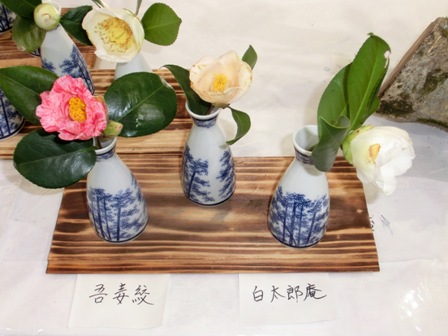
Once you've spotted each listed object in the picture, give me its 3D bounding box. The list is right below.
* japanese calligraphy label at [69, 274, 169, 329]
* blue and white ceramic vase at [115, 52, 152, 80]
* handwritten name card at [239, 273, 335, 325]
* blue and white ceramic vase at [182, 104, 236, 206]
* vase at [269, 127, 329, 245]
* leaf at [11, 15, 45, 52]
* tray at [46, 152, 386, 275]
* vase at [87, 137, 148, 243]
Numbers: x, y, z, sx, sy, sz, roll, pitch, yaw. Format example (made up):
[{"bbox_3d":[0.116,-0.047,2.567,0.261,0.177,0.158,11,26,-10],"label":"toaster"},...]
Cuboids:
[{"bbox_3d":[-0.102,0.130,0.561,0.093,0.002,0.056,2,53,2],"label":"japanese calligraphy label"},{"bbox_3d":[-0.099,-0.096,0.635,0.059,0.137,0.059,0,53,0],"label":"blue and white ceramic vase"},{"bbox_3d":[0.061,0.128,0.562,0.091,0.002,0.053,0,53,1],"label":"handwritten name card"},{"bbox_3d":[-0.017,-0.018,0.580,0.058,0.132,0.058,0,53,0],"label":"blue and white ceramic vase"},{"bbox_3d":[0.077,0.018,0.546,0.061,0.141,0.061,0,53,0],"label":"vase"},{"bbox_3d":[-0.205,-0.143,0.605,0.037,0.052,0.014,34,17,-2],"label":"leaf"},{"bbox_3d":[-0.011,0.048,0.618,0.334,0.009,0.143,0,53,0],"label":"tray"},{"bbox_3d":[-0.109,0.016,0.551,0.059,0.138,0.059,0,53,0],"label":"vase"}]

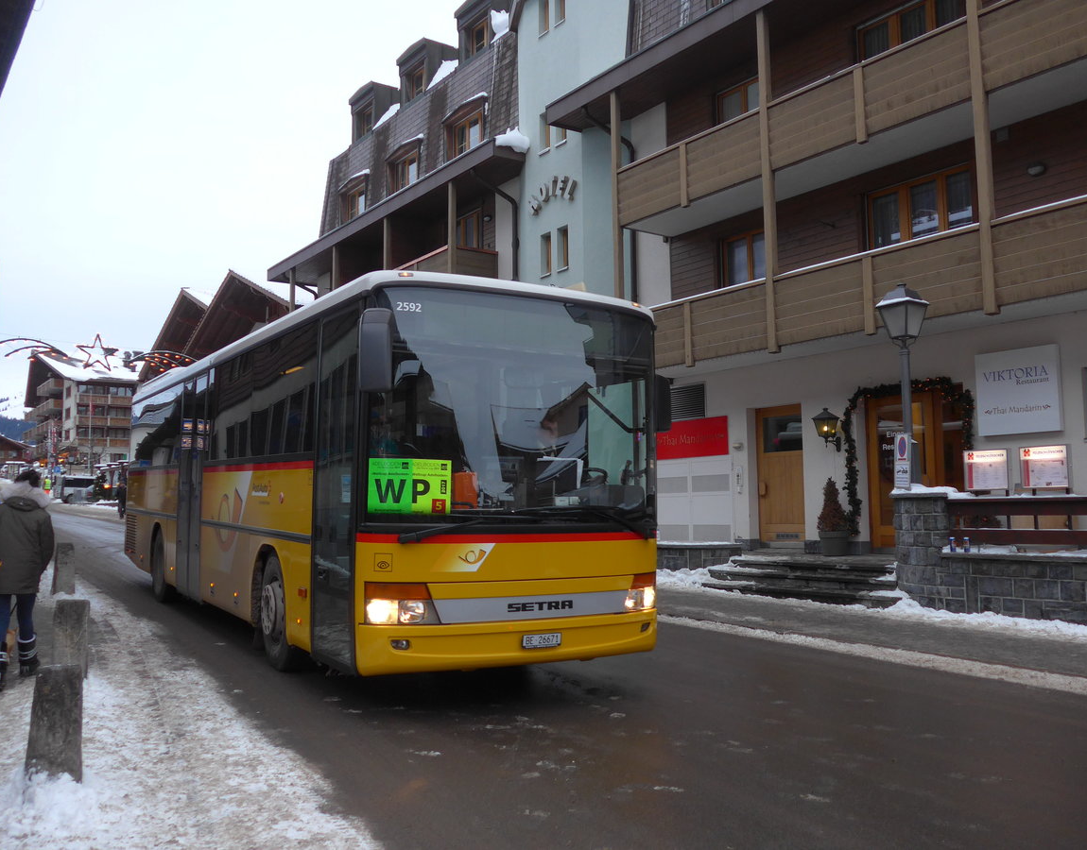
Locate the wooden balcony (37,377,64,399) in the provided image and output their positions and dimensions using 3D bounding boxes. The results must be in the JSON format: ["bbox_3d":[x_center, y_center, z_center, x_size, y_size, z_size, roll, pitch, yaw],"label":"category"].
[{"bbox_3d":[-67.204,-4.969,129.583,1.350,1.200,10.500,3,-6,-37],"label":"wooden balcony"}]

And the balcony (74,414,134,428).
[{"bbox_3d":[-54.954,-0.396,119.786,7.600,1.350,1.300,3,-6,-37],"label":"balcony"}]

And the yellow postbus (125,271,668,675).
[{"bbox_3d":[-2.856,0.708,11.557,2.600,3.152,10.737,4,-5,-31],"label":"yellow postbus"}]

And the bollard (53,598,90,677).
[{"bbox_3d":[-3.489,1.569,7.016,0.250,0.575,0.150,2,-6,-28],"label":"bollard"}]

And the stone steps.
[{"bbox_3d":[3.522,2.038,12.469,0.850,0.440,3.050,3,-6,-37],"label":"stone steps"}]

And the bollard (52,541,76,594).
[{"bbox_3d":[-5.889,1.772,11.675,0.250,0.640,0.160,1,-5,-20],"label":"bollard"}]

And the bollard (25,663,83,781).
[{"bbox_3d":[-2.393,1.450,4.646,0.250,0.570,0.150,2,-6,-28],"label":"bollard"}]

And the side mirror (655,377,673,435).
[{"bbox_3d":[0.998,-0.178,7.966,0.220,0.480,0.150,4,-5,-31],"label":"side mirror"}]

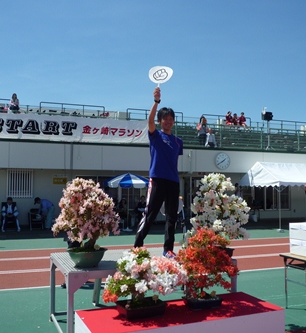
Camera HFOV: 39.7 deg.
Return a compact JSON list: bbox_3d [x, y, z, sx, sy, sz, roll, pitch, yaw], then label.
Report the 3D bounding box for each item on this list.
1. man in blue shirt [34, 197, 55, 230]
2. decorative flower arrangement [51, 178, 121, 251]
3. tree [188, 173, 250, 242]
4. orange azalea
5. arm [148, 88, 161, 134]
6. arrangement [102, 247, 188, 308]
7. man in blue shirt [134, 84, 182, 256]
[{"bbox_3d":[-3.614,1.566,14.100,0.680,1.100,0.500,1,-2,-18],"label":"man in blue shirt"},{"bbox_3d":[-0.712,0.510,4.500,0.660,0.790,0.600,1,-2,-23],"label":"decorative flower arrangement"},{"bbox_3d":[0.777,0.524,5.100,0.740,0.870,0.640,1,-2,-23],"label":"tree"},{"bbox_3d":[0.544,0.946,4.150,0.560,0.710,0.500,1,-2,-23],"label":"orange azalea"},{"bbox_3d":[0.017,-0.644,4.870,0.150,0.540,0.160,1,-2,-23],"label":"arm"},{"bbox_3d":[-0.077,1.019,3.850,0.740,0.560,0.580,1,-2,-23],"label":"arrangement"},{"bbox_3d":[0.064,0.070,4.900,0.540,1.980,0.400,1,-2,-24],"label":"man in blue shirt"}]

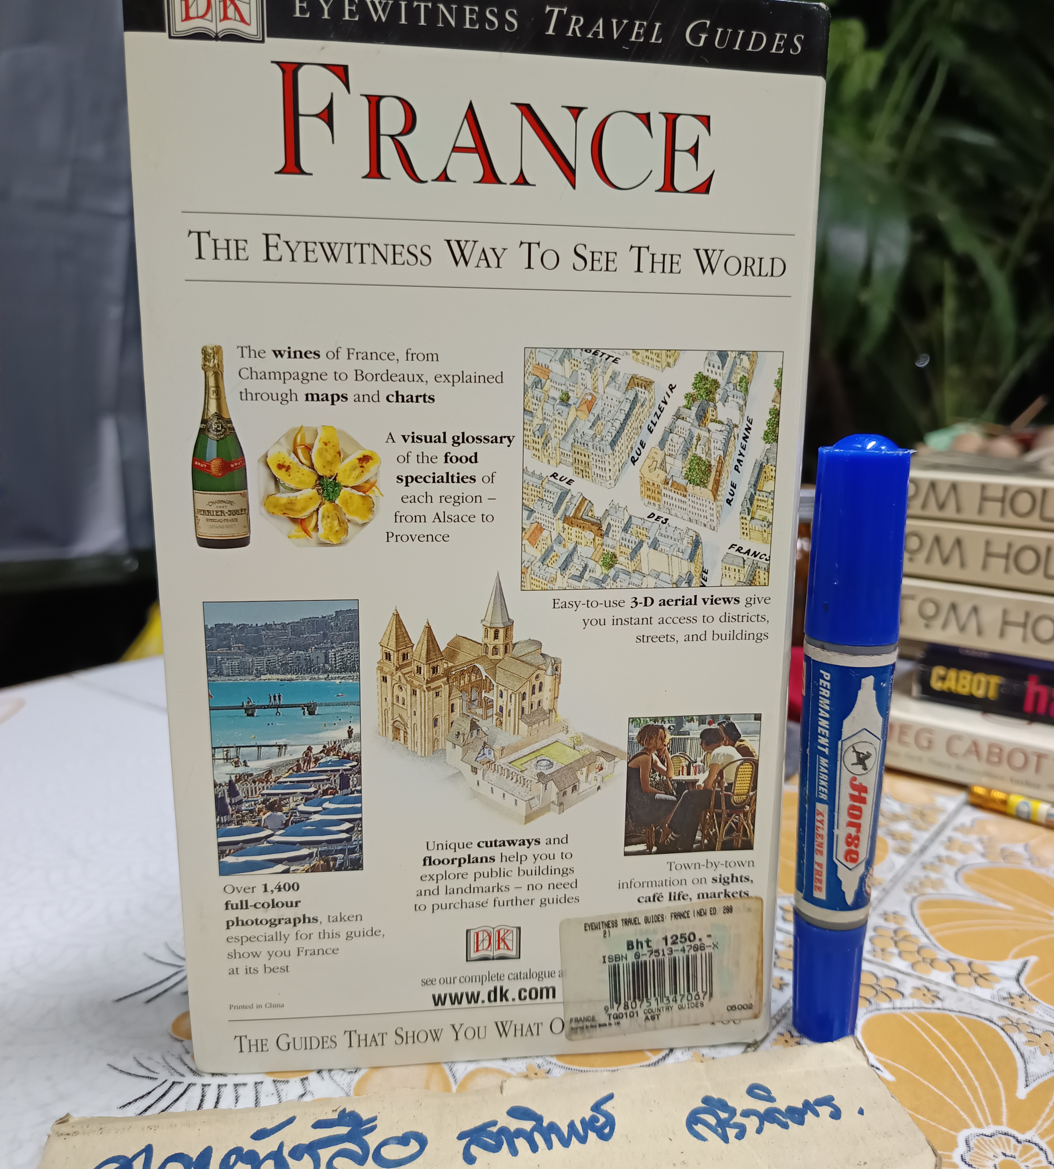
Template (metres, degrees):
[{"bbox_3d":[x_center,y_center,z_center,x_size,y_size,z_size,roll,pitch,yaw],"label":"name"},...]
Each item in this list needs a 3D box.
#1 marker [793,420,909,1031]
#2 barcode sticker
[{"bbox_3d":[0.071,0.037,0.220,0.020,0.140,0.020,0,11,-3],"label":"marker"},{"bbox_3d":[0.031,0.088,0.222,0.046,0.031,0.001,-4,11,-7],"label":"barcode sticker"}]

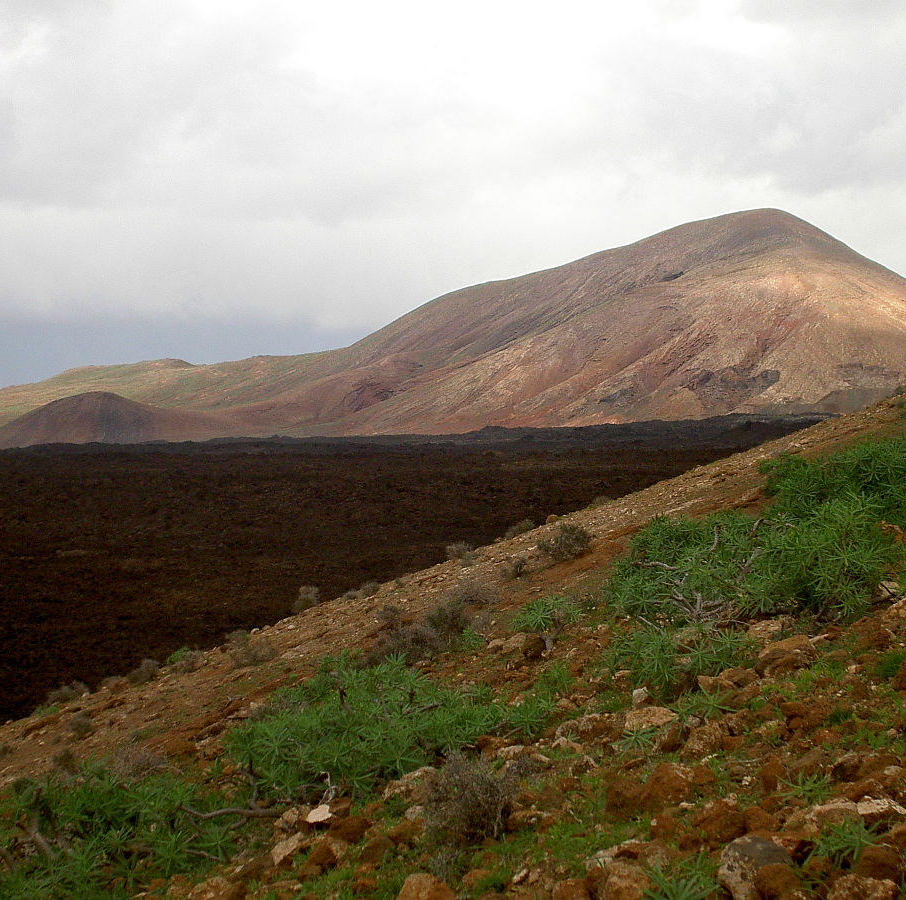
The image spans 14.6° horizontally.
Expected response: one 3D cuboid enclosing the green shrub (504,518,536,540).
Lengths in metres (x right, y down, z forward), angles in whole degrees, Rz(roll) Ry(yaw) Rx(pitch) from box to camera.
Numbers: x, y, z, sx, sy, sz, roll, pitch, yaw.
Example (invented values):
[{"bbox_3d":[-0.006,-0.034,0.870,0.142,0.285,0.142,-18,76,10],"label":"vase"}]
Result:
[{"bbox_3d":[0.733,0.877,39.000,0.353,0.236,0.318,0,0,0],"label":"green shrub"}]

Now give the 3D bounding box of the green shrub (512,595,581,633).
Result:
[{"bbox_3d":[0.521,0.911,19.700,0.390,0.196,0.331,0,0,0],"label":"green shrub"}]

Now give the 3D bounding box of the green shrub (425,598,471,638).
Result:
[{"bbox_3d":[-0.030,1.134,23.800,0.310,0.255,0.294,0,0,0],"label":"green shrub"}]

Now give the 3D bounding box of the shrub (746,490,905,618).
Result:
[{"bbox_3d":[1.677,0.482,16.000,0.706,0.559,0.671,0,0,0],"label":"shrub"}]

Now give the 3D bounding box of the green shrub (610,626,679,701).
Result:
[{"bbox_3d":[0.834,0.930,15.400,0.322,0.305,0.290,0,0,0],"label":"green shrub"}]

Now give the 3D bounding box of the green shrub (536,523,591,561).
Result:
[{"bbox_3d":[0.930,0.763,29.500,0.451,0.307,0.383,0,0,0],"label":"green shrub"}]

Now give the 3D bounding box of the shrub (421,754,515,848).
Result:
[{"bbox_3d":[0.057,1.285,13.000,0.331,0.316,0.298,0,0,0],"label":"shrub"}]

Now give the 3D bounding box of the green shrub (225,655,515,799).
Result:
[{"bbox_3d":[-0.385,1.290,16.500,1.353,0.593,1.015,0,0,0],"label":"green shrub"}]

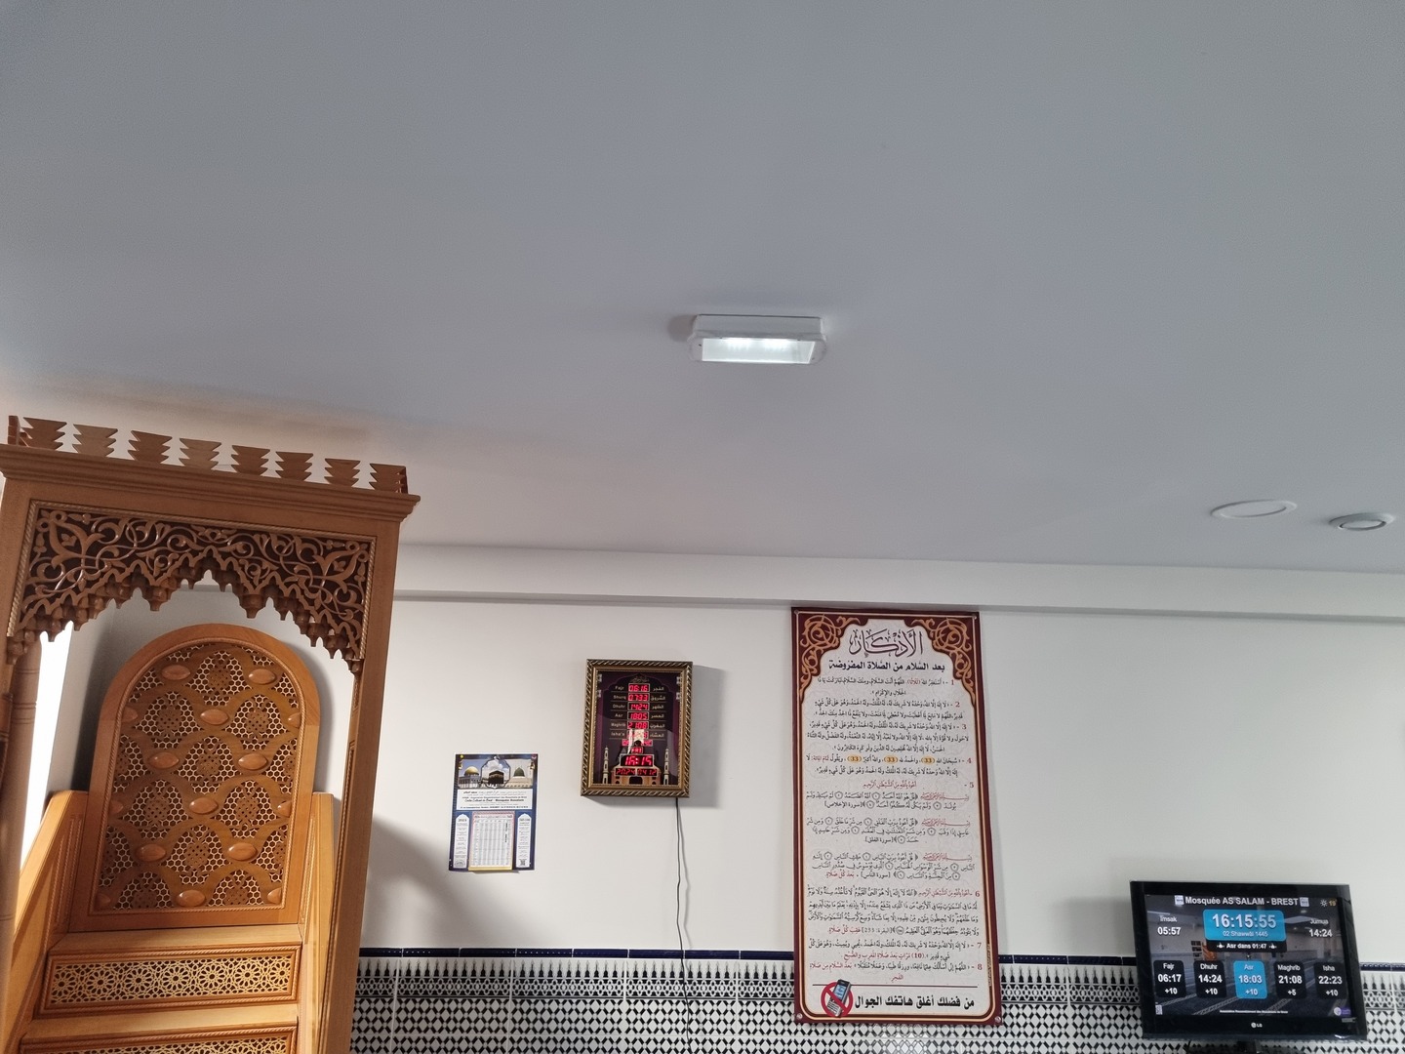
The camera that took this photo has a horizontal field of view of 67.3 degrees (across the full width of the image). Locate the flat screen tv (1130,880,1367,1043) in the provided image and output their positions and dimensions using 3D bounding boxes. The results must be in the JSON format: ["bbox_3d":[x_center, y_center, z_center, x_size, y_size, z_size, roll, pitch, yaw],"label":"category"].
[{"bbox_3d":[1.898,1.517,3.710,0.782,0.504,0.075,2,-14,-2],"label":"flat screen tv"}]

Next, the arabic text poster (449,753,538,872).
[{"bbox_3d":[-0.764,1.049,3.889,0.307,0.409,0.010,2,-16,-2],"label":"arabic text poster"}]

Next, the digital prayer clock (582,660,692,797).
[{"bbox_3d":[-0.243,0.759,3.979,0.399,0.503,0.045,2,-16,-2],"label":"digital prayer clock"}]

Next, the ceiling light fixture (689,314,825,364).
[{"bbox_3d":[0.113,-0.394,2.215,0.284,0.060,0.130,2,-16,-2],"label":"ceiling light fixture"}]

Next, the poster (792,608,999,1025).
[{"bbox_3d":[0.711,1.045,3.956,0.740,1.489,0.015,2,-16,-2],"label":"poster"}]

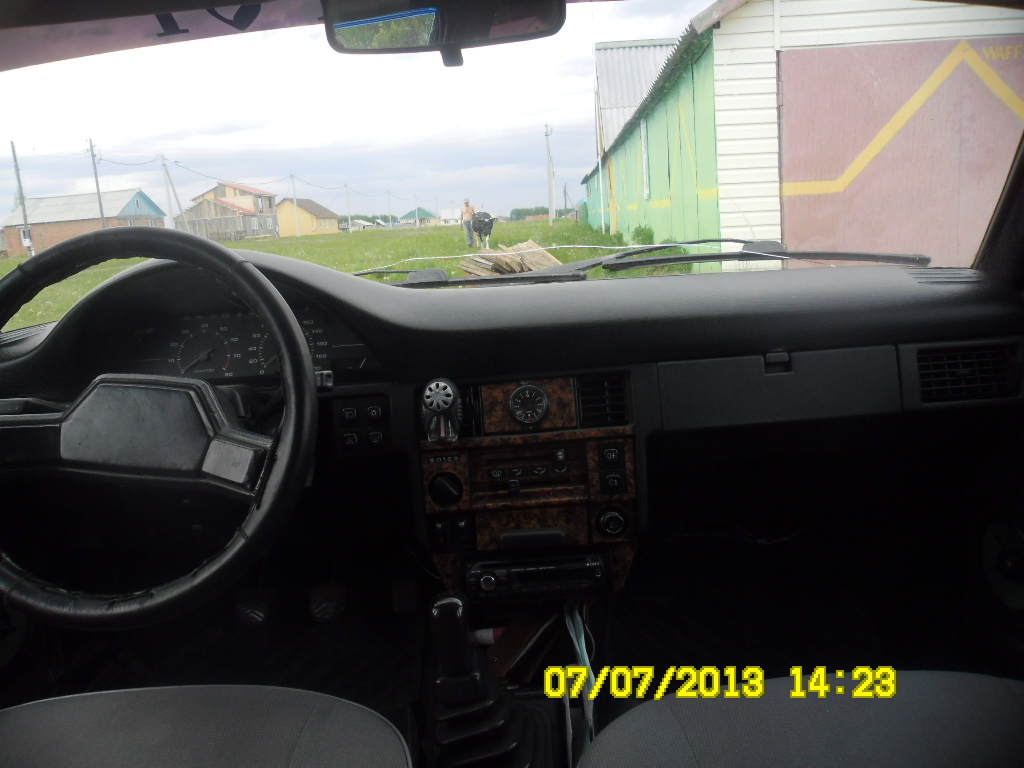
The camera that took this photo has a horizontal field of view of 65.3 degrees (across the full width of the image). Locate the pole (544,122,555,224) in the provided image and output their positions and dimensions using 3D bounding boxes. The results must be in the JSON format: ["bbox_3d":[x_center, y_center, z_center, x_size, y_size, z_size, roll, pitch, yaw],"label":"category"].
[{"bbox_3d":[3.231,-17.578,67.653,0.350,8.360,0.300,-2,12,4],"label":"pole"}]

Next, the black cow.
[{"bbox_3d":[-1.093,-5.522,28.770,0.720,1.280,2.050,-4,12,-4],"label":"black cow"}]

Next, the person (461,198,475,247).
[{"bbox_3d":[-1.663,-5.911,29.324,0.550,1.740,0.420,-2,12,3],"label":"person"}]

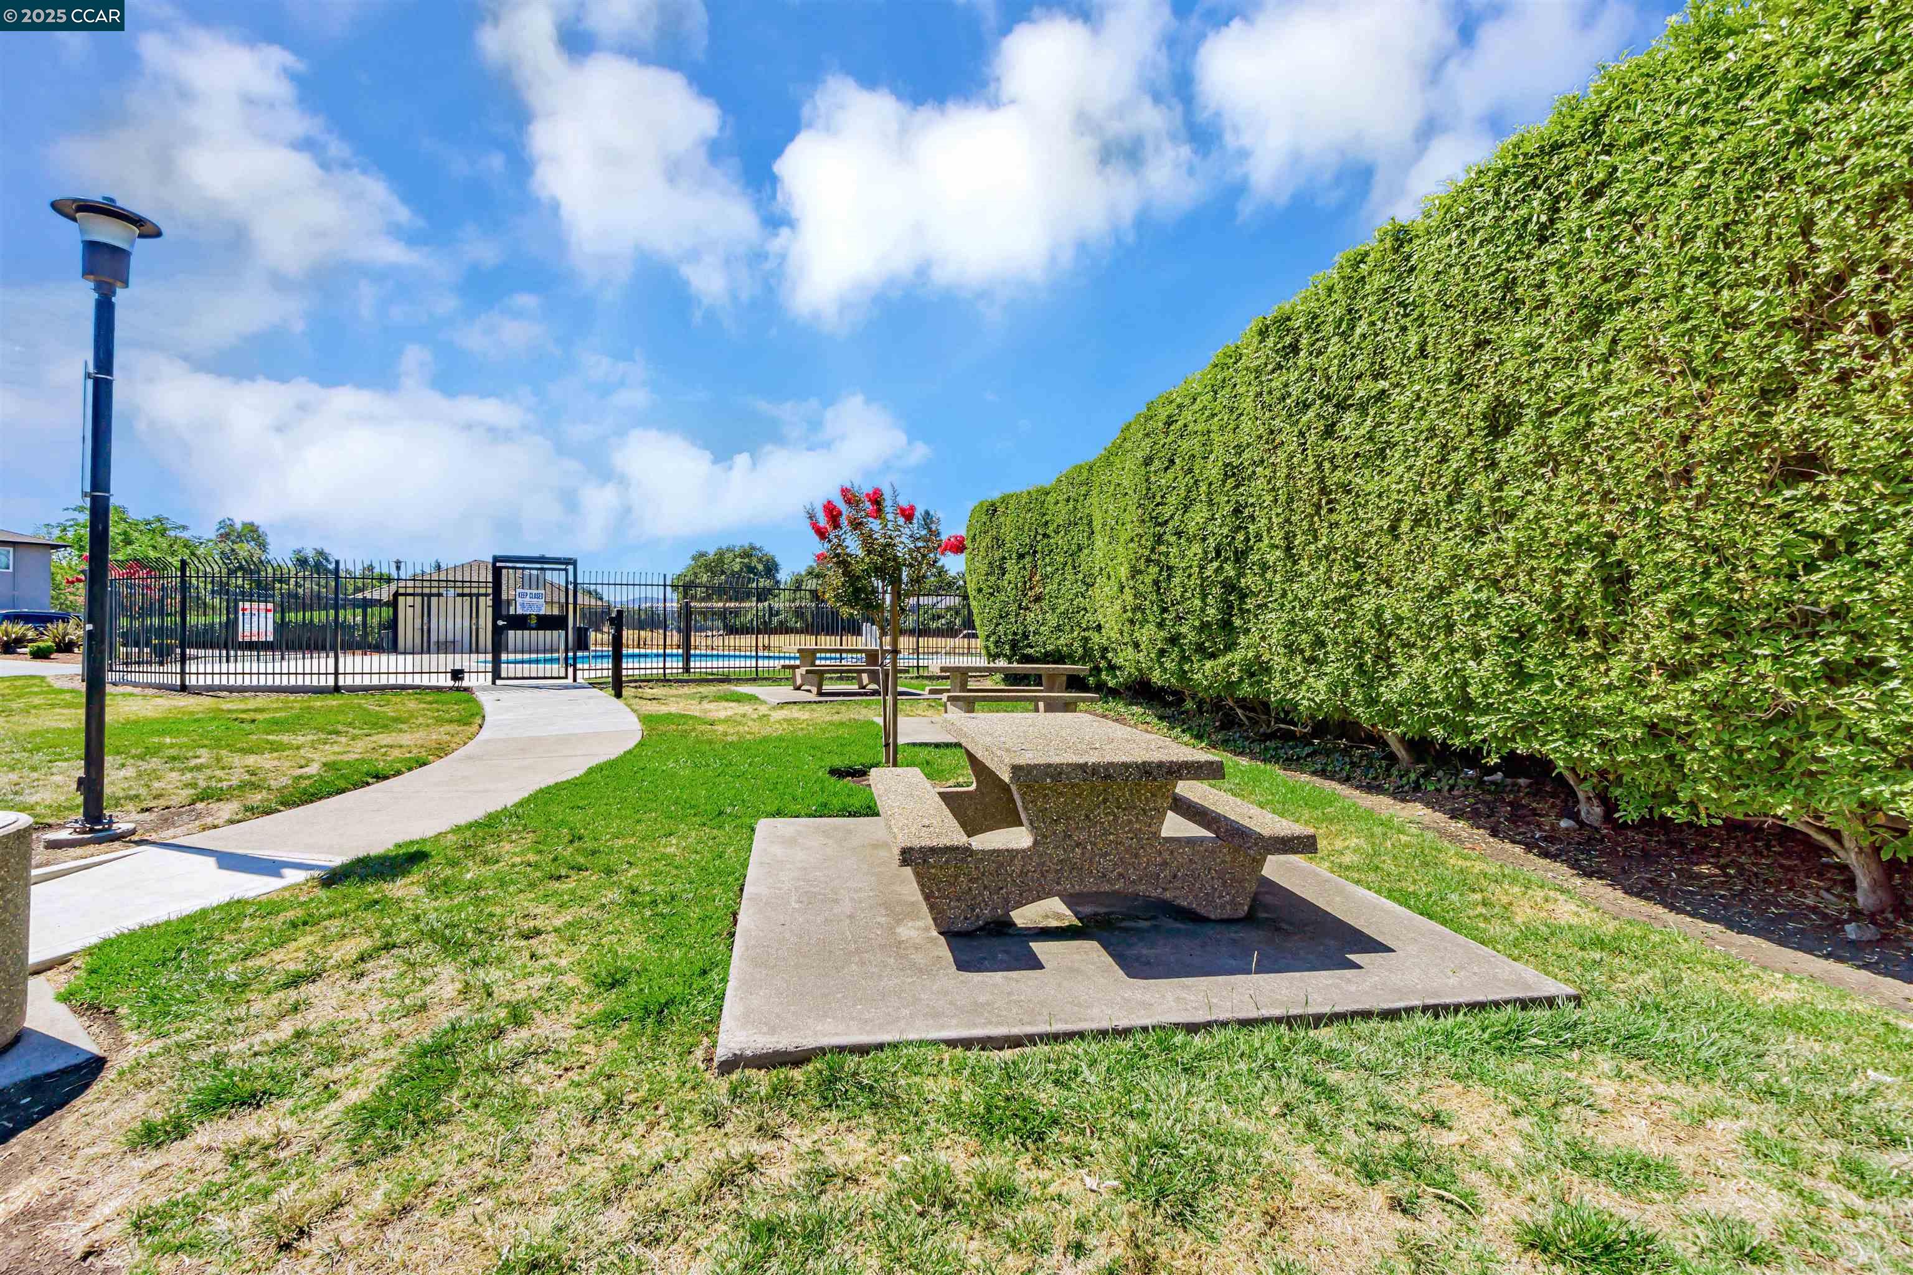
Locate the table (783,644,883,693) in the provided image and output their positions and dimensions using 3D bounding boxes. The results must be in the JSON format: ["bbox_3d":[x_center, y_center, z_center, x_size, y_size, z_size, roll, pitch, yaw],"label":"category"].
[{"bbox_3d":[-2.012,0.581,13.996,1.818,0.760,1.757,1,0,-26],"label":"table"}]

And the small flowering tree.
[{"bbox_3d":[-0.594,-0.060,6.750,1.360,2.470,1.300,1,0,0],"label":"small flowering tree"}]

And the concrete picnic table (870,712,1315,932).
[{"bbox_3d":[0.511,0.879,4.111,1.757,0.760,1.818,1,0,-9],"label":"concrete picnic table"}]

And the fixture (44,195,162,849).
[{"bbox_3d":[-4.971,-0.680,4.650,0.450,3.770,0.450,1,0,43],"label":"fixture"}]

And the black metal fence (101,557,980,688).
[{"bbox_3d":[-6.500,-0.260,14.450,14.600,2.150,1.400,0,0,-17],"label":"black metal fence"}]

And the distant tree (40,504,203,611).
[{"bbox_3d":[-37.701,-2.850,36.000,5.300,6.500,5.300,1,0,44],"label":"distant tree"}]

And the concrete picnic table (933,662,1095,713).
[{"bbox_3d":[0.635,0.745,10.007,1.818,0.760,1.757,1,-1,-10],"label":"concrete picnic table"}]

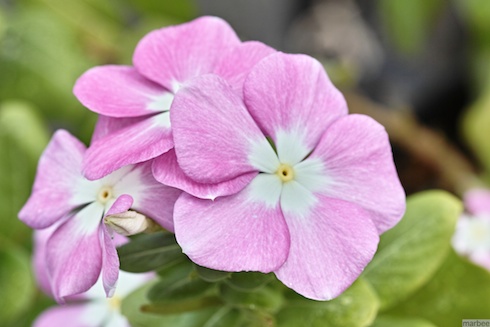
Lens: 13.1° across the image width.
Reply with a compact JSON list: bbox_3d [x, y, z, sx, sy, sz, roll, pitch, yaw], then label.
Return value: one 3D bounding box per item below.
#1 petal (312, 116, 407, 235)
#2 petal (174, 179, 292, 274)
[{"bbox_3d":[0.021,0.002,0.410,0.020,0.023,0.006,-1,-9,-2],"label":"petal"},{"bbox_3d":[-0.002,0.011,0.408,0.022,0.019,0.006,-1,-9,-2],"label":"petal"}]

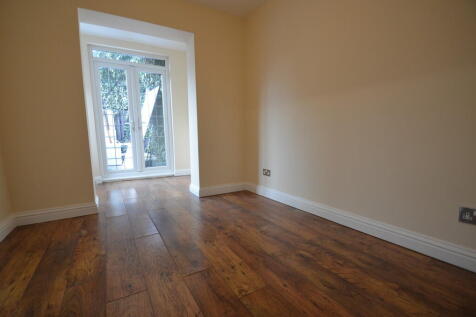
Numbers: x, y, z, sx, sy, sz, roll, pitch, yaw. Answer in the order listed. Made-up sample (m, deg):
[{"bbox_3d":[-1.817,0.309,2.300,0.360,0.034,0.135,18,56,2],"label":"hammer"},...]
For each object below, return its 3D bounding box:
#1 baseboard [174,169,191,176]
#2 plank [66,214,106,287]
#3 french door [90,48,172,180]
[{"bbox_3d":[-1.194,0.306,4.258,0.330,0.115,0.020,-5,8,-28],"label":"baseboard"},{"bbox_3d":[-1.236,0.679,1.692,0.191,0.018,1.225,-5,8,-33],"label":"plank"},{"bbox_3d":[-1.938,-0.784,3.760,1.240,2.300,0.090,-5,8,-28],"label":"french door"}]

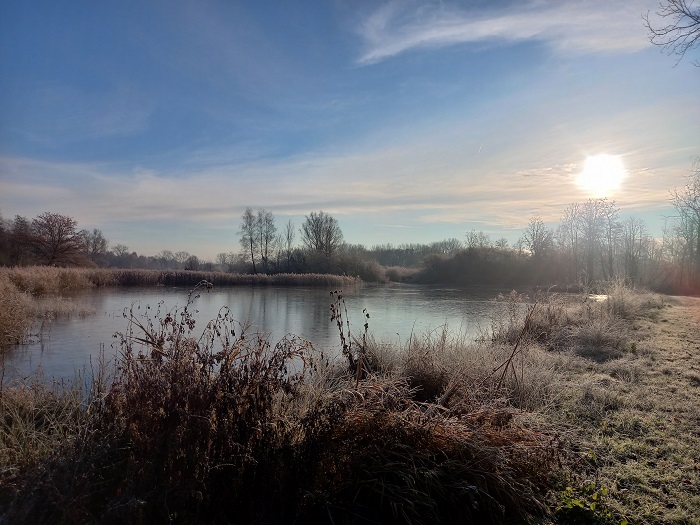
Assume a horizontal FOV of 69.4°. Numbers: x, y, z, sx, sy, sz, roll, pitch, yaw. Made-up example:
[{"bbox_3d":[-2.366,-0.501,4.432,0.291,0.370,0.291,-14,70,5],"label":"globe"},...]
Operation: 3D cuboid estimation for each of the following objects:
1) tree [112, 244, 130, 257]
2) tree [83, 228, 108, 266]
[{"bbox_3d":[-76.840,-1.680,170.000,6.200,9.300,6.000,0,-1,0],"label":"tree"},{"bbox_3d":[-50.350,-2.180,100.000,5.200,9.200,5.200,0,-1,0],"label":"tree"}]

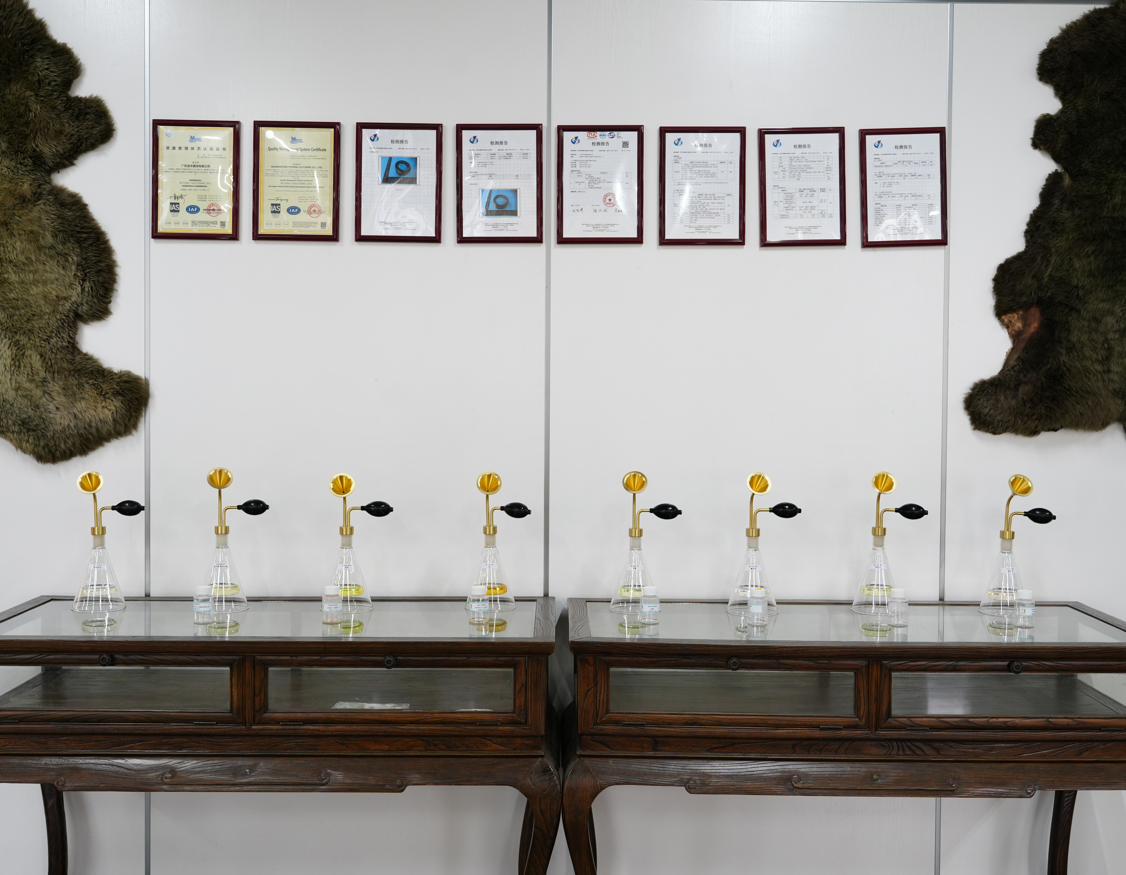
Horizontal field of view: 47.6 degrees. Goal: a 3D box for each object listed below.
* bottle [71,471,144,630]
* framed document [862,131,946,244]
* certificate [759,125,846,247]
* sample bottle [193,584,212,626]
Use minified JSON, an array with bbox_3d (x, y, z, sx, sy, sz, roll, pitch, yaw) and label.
[{"bbox_3d":[-1.217,0.273,3.420,0.204,0.370,0.154,0,2,-1],"label":"bottle"},{"bbox_3d":[0.949,-0.695,3.553,0.240,0.327,0.020,-2,2,-1],"label":"framed document"},{"bbox_3d":[0.652,-0.680,3.476,0.234,0.322,0.018,-1,2,0],"label":"certificate"},{"bbox_3d":[-0.884,0.412,3.139,0.048,0.087,0.048,0,2,0],"label":"sample bottle"}]

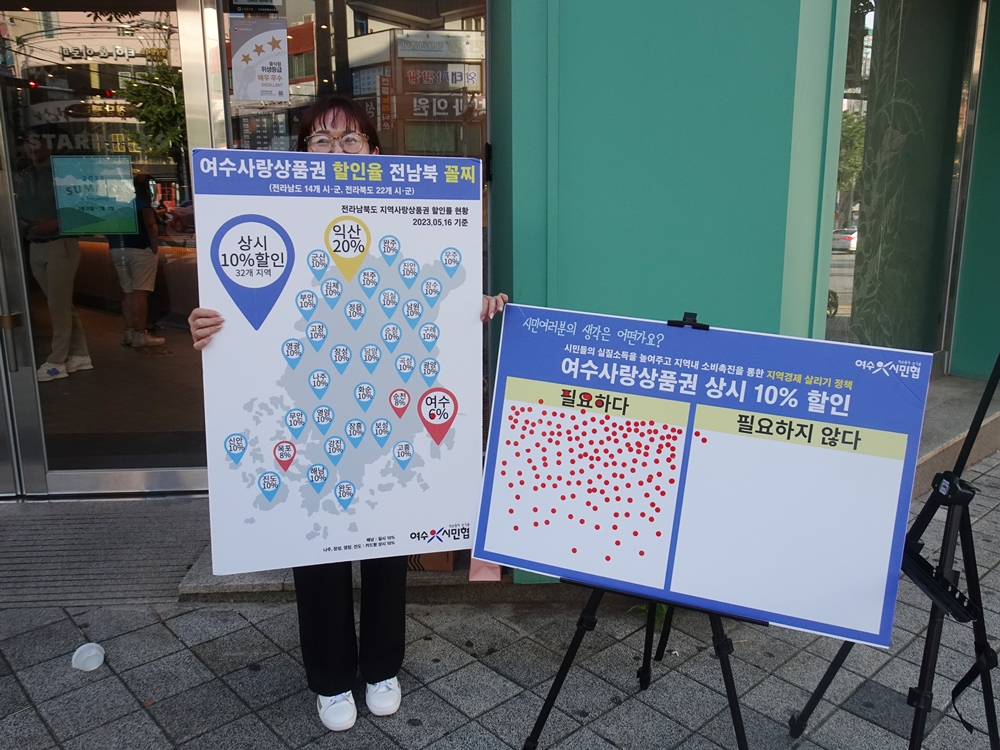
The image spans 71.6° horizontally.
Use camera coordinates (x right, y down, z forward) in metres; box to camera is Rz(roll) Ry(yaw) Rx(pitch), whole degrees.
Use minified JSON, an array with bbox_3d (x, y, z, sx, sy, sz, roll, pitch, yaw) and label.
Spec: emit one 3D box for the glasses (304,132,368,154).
[{"bbox_3d":[-0.381,-0.533,1.601,0.143,0.046,0.125,-3,10,-15],"label":"glasses"}]

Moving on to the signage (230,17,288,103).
[{"bbox_3d":[-0.990,-1.300,2.861,0.230,0.320,0.020,-1,10,-3],"label":"signage"}]

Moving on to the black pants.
[{"bbox_3d":[-0.397,0.372,1.806,0.330,0.840,0.240,-3,11,-16],"label":"black pants"}]

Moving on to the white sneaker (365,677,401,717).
[{"bbox_3d":[-0.322,0.805,1.879,0.102,0.105,0.250,-2,10,-10],"label":"white sneaker"}]

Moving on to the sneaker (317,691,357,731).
[{"bbox_3d":[-0.424,0.814,1.832,0.102,0.105,0.250,-2,10,-10],"label":"sneaker"}]

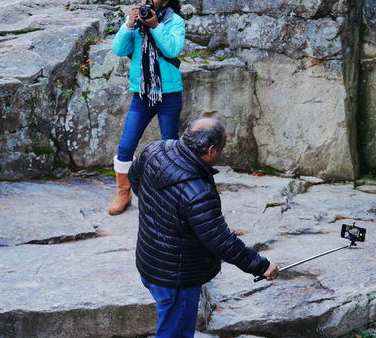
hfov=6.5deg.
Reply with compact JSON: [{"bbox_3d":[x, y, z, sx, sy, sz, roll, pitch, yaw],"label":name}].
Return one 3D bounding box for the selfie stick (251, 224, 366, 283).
[{"bbox_3d":[0.588,0.421,16.531,0.135,0.130,0.888,11,17,35],"label":"selfie stick"}]

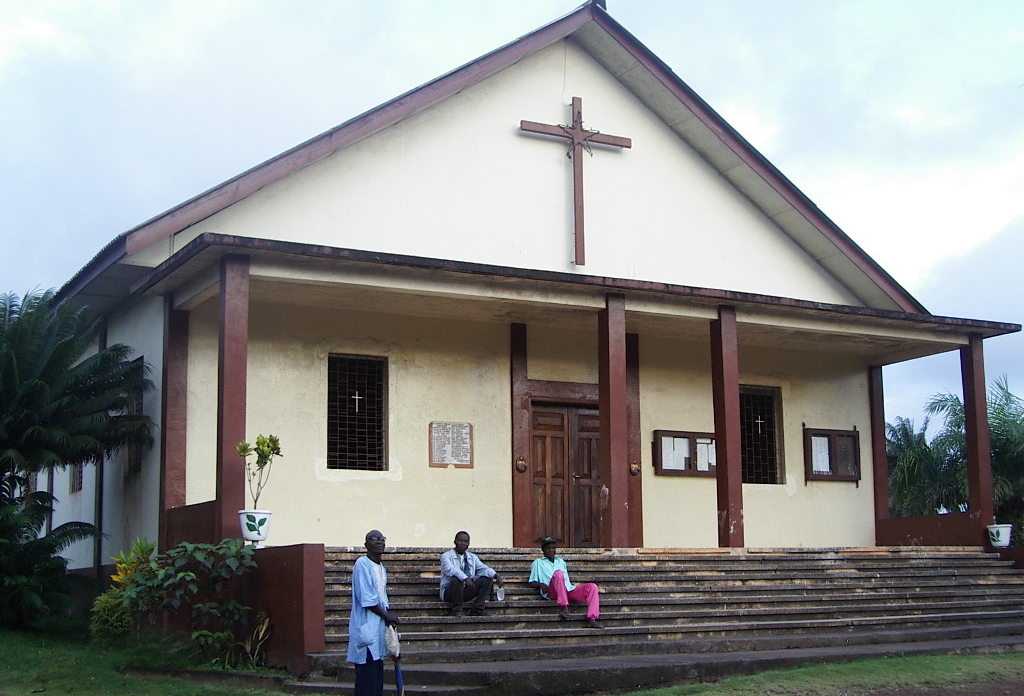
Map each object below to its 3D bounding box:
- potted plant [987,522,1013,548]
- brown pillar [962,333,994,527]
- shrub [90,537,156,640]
[{"bbox_3d":[7.449,2.848,23.474,0.387,0.414,0.387,5,-11,-29],"label":"potted plant"},{"bbox_3d":[7.930,1.534,26.219,0.285,3.538,0.275,4,-10,-31],"label":"brown pillar"},{"bbox_3d":[-4.969,3.068,19.622,0.800,1.327,0.750,4,-10,-31],"label":"shrub"}]

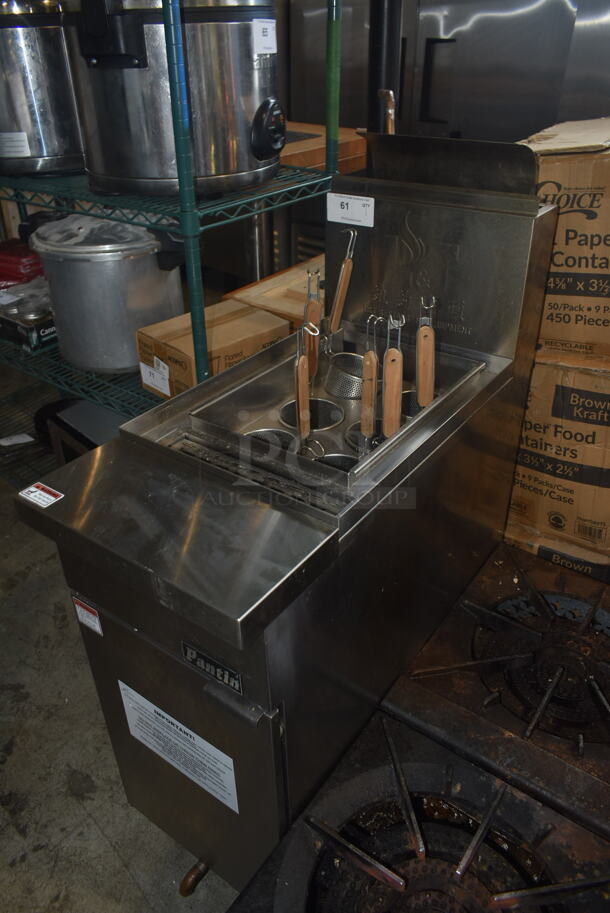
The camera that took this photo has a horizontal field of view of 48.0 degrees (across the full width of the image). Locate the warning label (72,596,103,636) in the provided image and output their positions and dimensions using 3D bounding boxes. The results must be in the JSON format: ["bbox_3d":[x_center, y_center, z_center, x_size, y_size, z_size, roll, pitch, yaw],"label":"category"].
[{"bbox_3d":[-0.336,0.249,1.060,0.057,0.052,0.005,20,38,31],"label":"warning label"}]

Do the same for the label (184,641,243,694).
[{"bbox_3d":[-0.121,0.275,0.892,0.102,0.038,0.005,20,38,31],"label":"label"}]

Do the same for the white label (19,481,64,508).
[{"bbox_3d":[-0.359,0.053,0.934,0.058,0.004,0.034,20,38,31],"label":"white label"}]

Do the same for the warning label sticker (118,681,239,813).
[{"bbox_3d":[-0.200,0.454,1.074,0.242,0.136,0.005,20,38,31],"label":"warning label sticker"}]

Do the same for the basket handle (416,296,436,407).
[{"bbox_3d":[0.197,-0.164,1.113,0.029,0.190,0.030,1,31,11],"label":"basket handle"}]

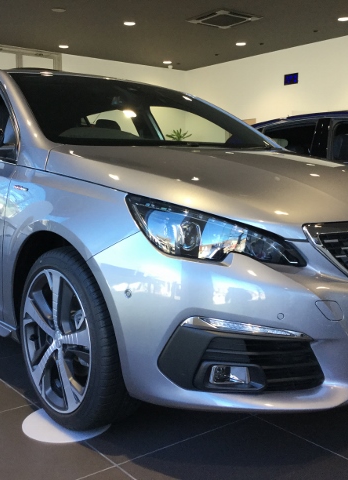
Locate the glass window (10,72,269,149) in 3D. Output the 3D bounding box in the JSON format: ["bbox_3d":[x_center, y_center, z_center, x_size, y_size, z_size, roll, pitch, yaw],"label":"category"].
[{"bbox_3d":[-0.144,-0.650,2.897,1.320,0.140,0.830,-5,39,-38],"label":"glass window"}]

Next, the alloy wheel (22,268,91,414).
[{"bbox_3d":[-0.338,0.329,1.956,0.180,0.485,0.485,-5,8,-38],"label":"alloy wheel"}]

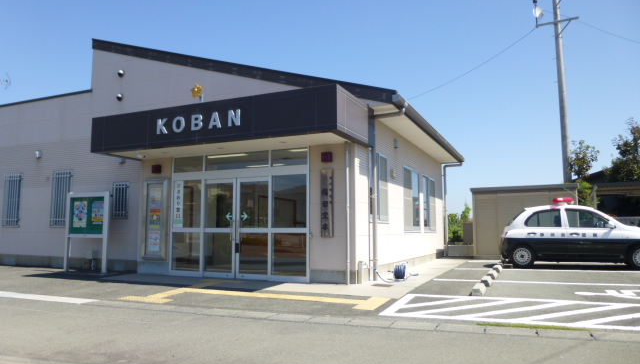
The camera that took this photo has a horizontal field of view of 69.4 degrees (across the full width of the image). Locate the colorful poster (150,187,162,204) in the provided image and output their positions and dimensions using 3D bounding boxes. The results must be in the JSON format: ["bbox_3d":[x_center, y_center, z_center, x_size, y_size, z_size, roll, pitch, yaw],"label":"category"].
[{"bbox_3d":[-3.544,0.344,10.011,0.294,0.417,0.015,-3,-6,25],"label":"colorful poster"}]

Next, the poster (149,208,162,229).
[{"bbox_3d":[-3.548,0.800,9.965,0.310,0.412,0.015,-3,-6,25],"label":"poster"}]

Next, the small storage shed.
[{"bbox_3d":[6.849,1.394,15.450,3.150,2.320,1.900,-3,-6,25],"label":"small storage shed"}]

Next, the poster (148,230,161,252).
[{"bbox_3d":[-3.552,1.272,9.918,0.303,0.417,0.015,-3,-6,25],"label":"poster"}]

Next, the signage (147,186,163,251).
[{"bbox_3d":[-3.568,0.807,9.974,0.447,1.530,0.040,-3,-6,25],"label":"signage"}]

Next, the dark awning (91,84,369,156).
[{"bbox_3d":[-1.891,-0.987,8.992,5.462,0.727,1.434,-3,-6,25],"label":"dark awning"}]

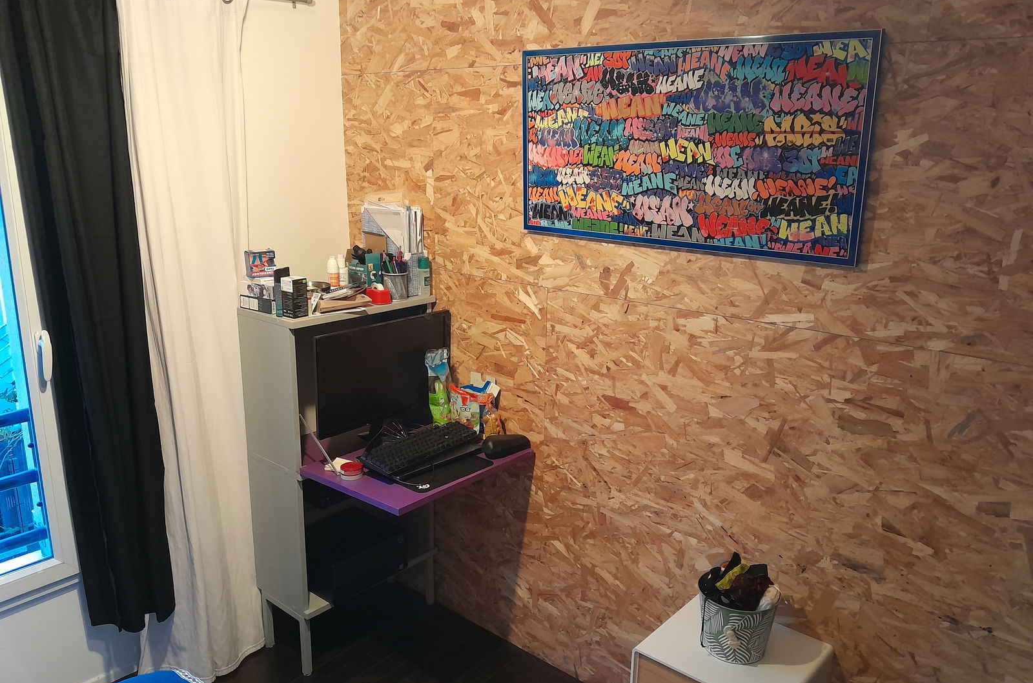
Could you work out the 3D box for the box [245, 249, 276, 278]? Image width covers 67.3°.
[{"bbox_3d":[-0.839,-0.256,2.545,0.088,0.090,0.050,-9,17,-34],"label":"box"}]

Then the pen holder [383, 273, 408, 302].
[{"bbox_3d":[-0.425,-0.196,2.728,0.090,0.095,0.090,1,14,0],"label":"pen holder"}]

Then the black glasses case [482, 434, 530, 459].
[{"bbox_3d":[-0.035,0.343,2.580,0.152,0.056,0.072,-12,20,-42],"label":"black glasses case"}]

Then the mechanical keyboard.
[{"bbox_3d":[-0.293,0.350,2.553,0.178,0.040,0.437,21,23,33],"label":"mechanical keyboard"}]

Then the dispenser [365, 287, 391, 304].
[{"bbox_3d":[-0.479,-0.162,2.672,0.085,0.056,0.050,14,19,42],"label":"dispenser"}]

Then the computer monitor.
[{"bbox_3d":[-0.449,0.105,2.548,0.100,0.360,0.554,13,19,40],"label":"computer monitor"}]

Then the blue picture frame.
[{"bbox_3d":[0.423,-0.525,2.093,1.010,0.532,0.025,12,18,37],"label":"blue picture frame"}]

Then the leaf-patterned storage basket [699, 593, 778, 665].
[{"bbox_3d":[0.577,0.722,2.033,0.207,0.170,0.207,12,18,37],"label":"leaf-patterned storage basket"}]

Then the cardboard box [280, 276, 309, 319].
[{"bbox_3d":[-0.695,-0.138,2.430,0.054,0.120,0.057,10,17,32],"label":"cardboard box"}]

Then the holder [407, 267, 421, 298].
[{"bbox_3d":[-0.393,-0.223,2.790,0.075,0.115,0.066,12,18,37],"label":"holder"}]

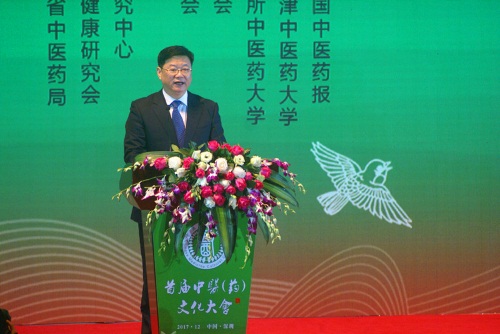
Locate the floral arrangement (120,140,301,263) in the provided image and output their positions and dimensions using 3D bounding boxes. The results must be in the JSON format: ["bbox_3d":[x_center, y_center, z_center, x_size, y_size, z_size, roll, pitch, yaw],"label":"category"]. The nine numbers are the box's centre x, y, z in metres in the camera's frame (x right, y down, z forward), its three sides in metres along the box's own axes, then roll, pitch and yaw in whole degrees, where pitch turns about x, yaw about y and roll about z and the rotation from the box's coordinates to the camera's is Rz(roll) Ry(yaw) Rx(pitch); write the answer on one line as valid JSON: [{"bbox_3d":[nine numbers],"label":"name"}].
[{"bbox_3d":[-0.204,0.173,22.000,0.940,0.600,0.500,0,3,-9],"label":"floral arrangement"}]

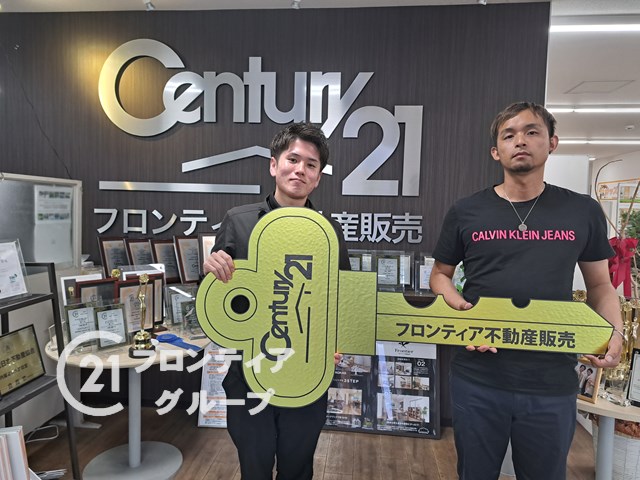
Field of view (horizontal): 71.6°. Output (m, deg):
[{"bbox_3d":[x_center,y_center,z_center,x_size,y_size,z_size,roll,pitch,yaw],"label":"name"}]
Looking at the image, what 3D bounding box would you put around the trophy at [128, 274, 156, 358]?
[{"bbox_3d":[-0.845,0.357,2.119,0.118,0.388,0.116,0,4,-22],"label":"trophy"}]

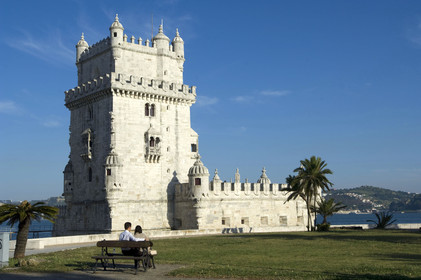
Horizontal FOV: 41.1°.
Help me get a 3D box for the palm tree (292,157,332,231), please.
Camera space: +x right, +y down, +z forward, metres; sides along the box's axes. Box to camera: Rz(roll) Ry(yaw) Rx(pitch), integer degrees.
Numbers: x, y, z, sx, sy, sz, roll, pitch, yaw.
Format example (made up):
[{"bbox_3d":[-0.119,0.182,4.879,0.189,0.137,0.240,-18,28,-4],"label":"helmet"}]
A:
[{"bbox_3d":[8.005,4.194,43.811,3.120,5.830,3.120,0,-7,0],"label":"palm tree"}]

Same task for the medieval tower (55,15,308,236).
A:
[{"bbox_3d":[-2.088,-0.001,85.759,37.080,29.660,21.840,5,-9,-38],"label":"medieval tower"}]

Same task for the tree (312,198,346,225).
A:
[{"bbox_3d":[9.358,5.815,44.110,2.680,2.420,2.680,0,-7,0],"label":"tree"}]

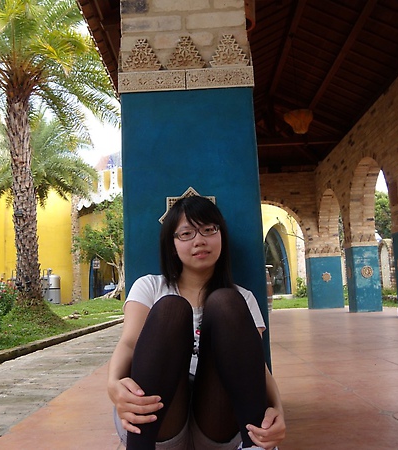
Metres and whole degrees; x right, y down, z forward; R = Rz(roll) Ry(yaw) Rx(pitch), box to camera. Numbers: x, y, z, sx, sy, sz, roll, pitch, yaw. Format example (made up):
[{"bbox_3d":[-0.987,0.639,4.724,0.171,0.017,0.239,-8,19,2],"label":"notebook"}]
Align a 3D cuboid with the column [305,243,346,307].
[{"bbox_3d":[3.010,1.253,11.659,0.729,1.476,0.456,-2,-8,0],"label":"column"}]

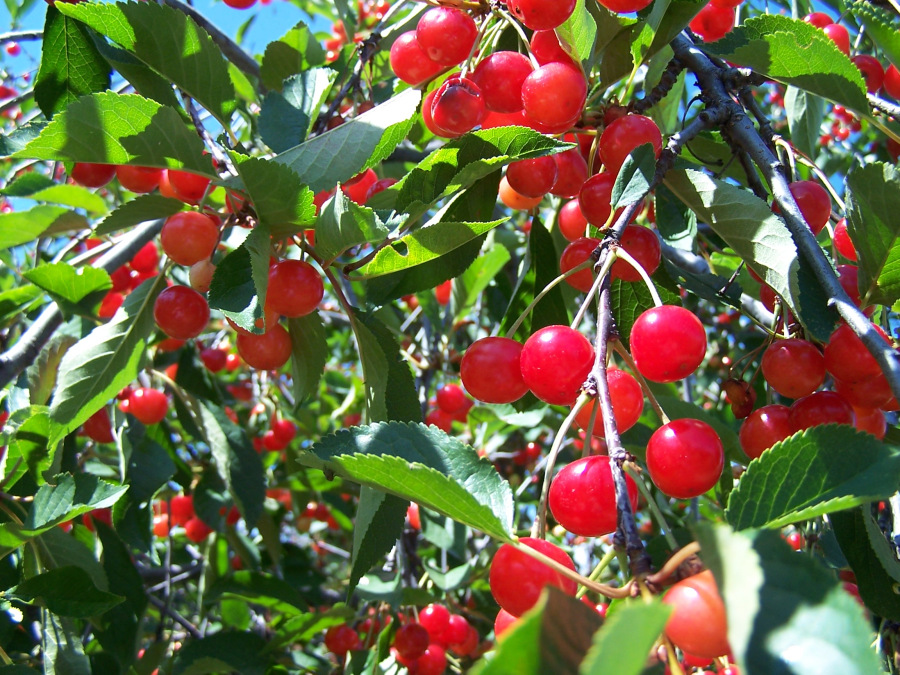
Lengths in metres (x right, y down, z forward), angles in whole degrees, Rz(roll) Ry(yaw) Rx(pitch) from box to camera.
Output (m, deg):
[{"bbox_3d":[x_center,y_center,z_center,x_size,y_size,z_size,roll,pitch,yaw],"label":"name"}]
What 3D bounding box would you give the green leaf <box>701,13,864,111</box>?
[{"bbox_3d":[0.140,-0.116,0.410,0.078,0.031,0.025,21,-24,0],"label":"green leaf"}]

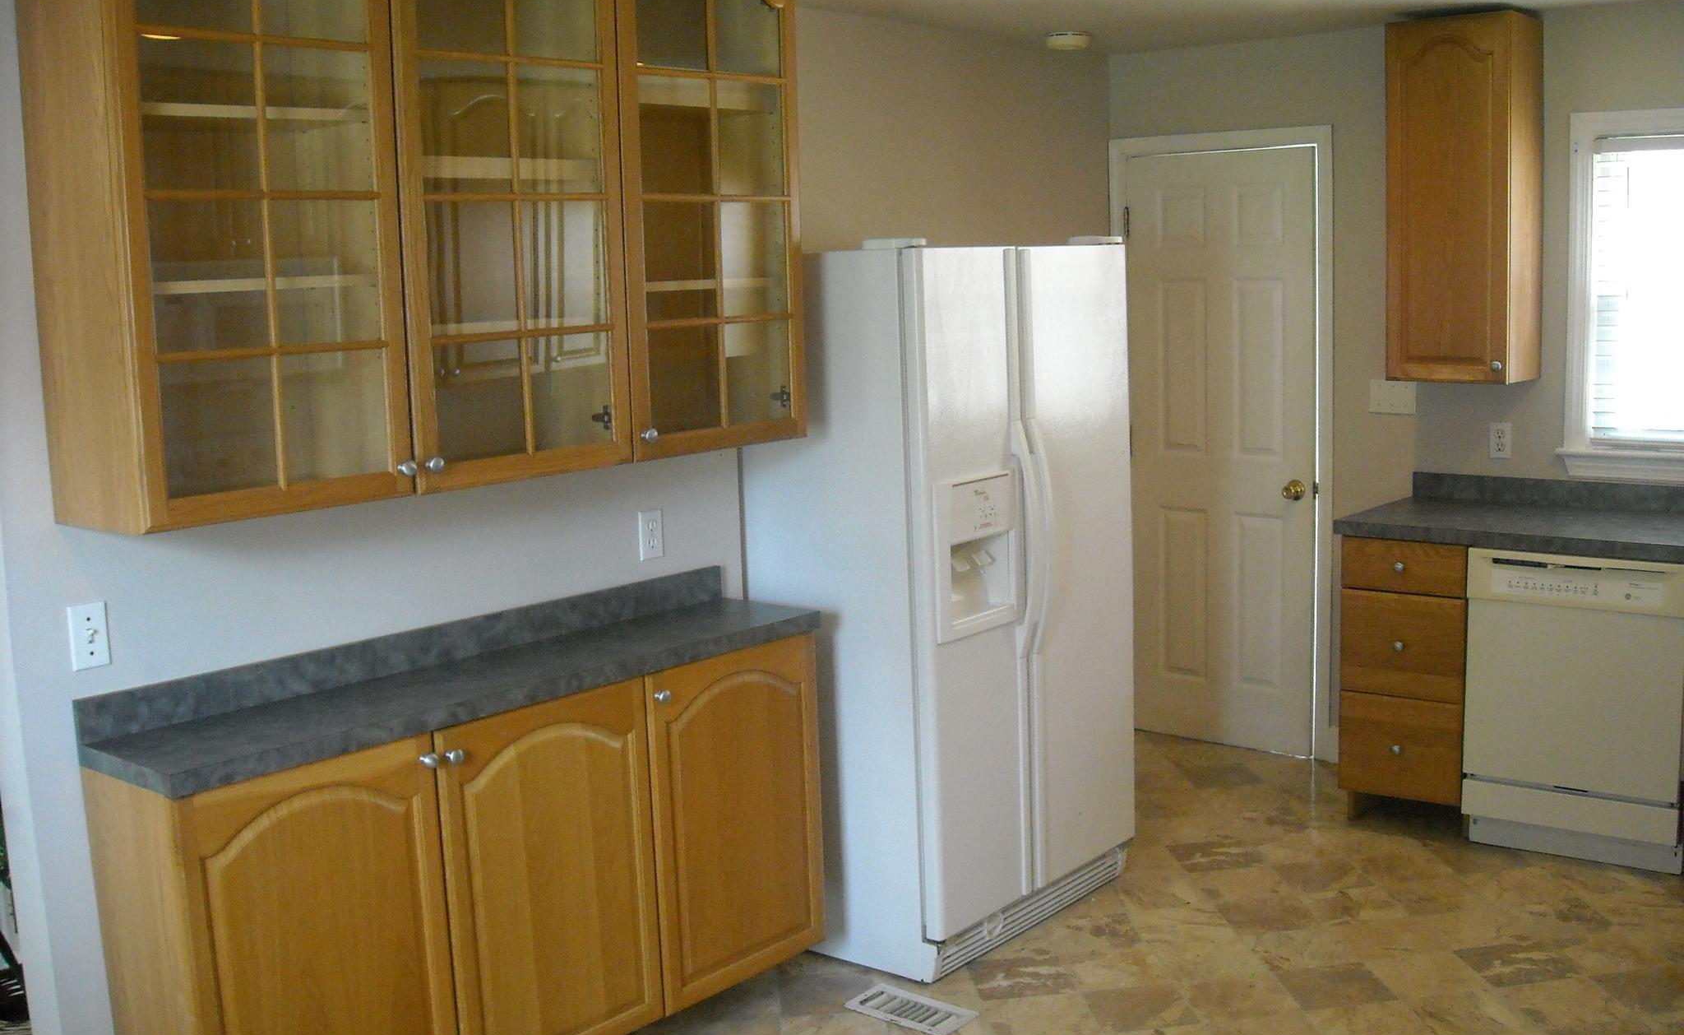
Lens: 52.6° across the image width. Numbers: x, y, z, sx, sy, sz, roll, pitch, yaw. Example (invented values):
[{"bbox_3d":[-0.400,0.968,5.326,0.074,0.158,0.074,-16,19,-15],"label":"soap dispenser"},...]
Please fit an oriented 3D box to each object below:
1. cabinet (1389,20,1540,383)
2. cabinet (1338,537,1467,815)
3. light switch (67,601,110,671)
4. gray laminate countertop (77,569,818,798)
[{"bbox_3d":[1.889,-0.950,5.166,0.367,1.064,0.299,5,10,40],"label":"cabinet"},{"bbox_3d":[1.843,0.469,5.221,0.369,0.894,0.638,5,10,40],"label":"cabinet"},{"bbox_3d":[-1.332,0.212,3.026,0.018,0.114,0.067,5,10,40],"label":"light switch"},{"bbox_3d":[-0.707,0.293,3.523,0.337,0.121,1.619,5,10,40],"label":"gray laminate countertop"}]

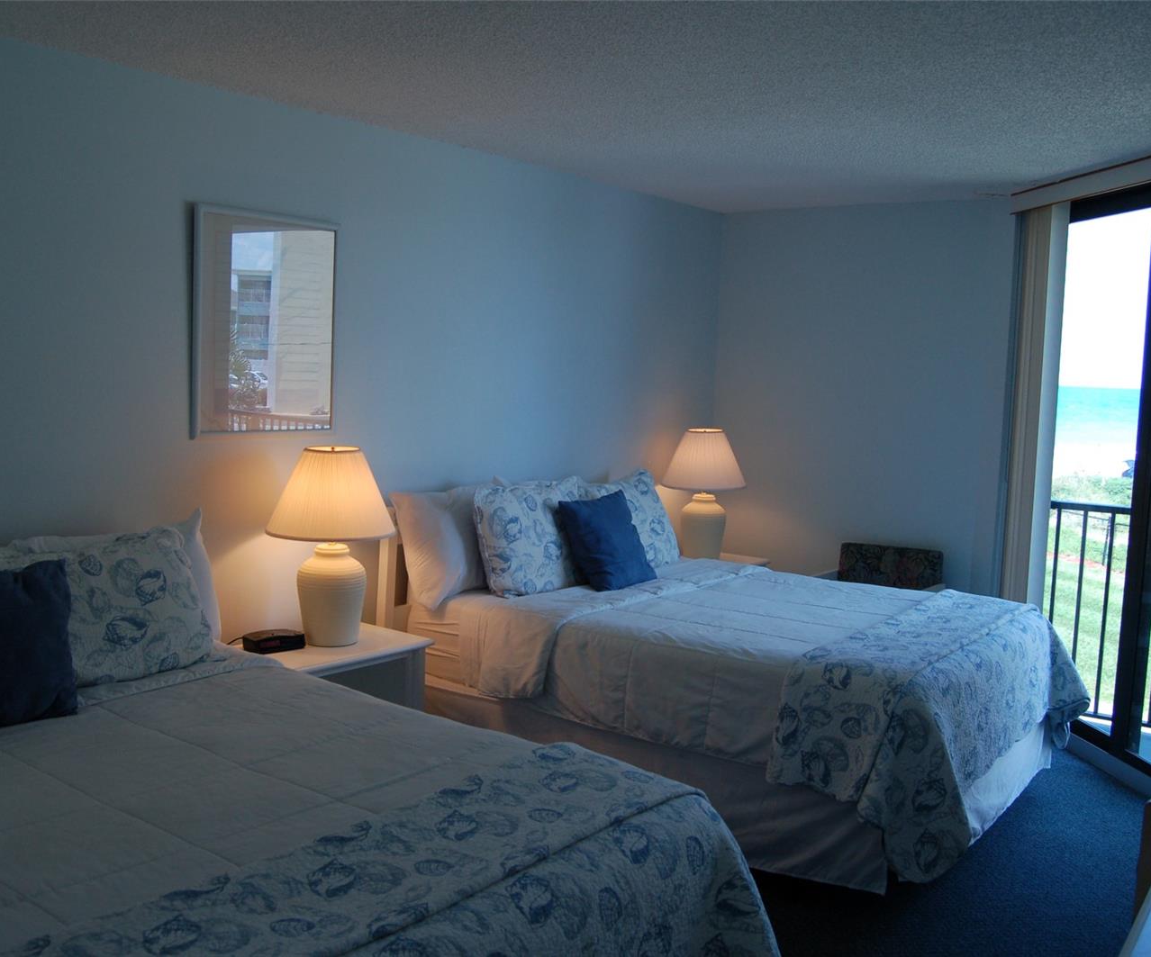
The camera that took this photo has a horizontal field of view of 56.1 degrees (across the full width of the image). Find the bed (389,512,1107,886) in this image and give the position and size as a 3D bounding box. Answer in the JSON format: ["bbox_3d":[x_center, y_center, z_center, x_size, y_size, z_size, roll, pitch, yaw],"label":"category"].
[{"bbox_3d":[0.591,0.663,4.431,2.160,0.990,1.610,6,7,36],"label":"bed"}]

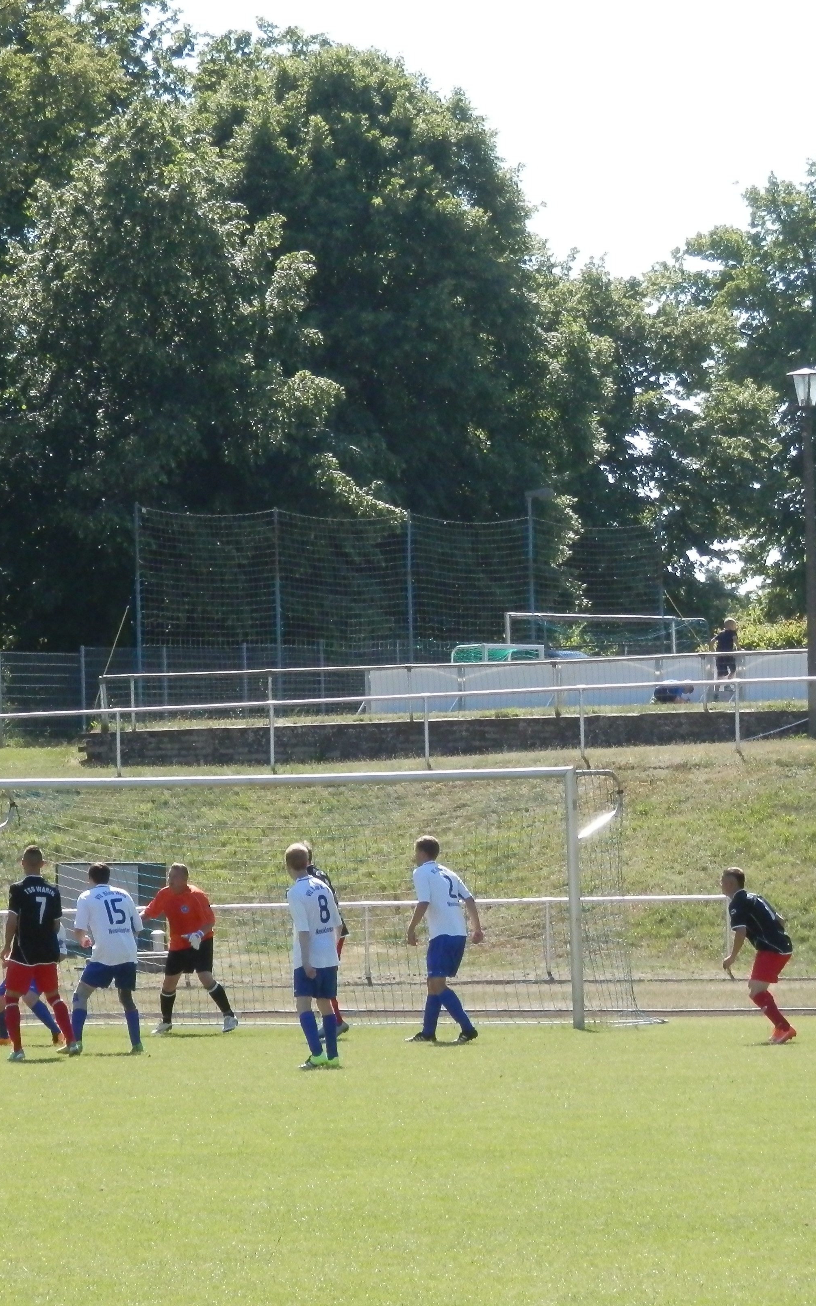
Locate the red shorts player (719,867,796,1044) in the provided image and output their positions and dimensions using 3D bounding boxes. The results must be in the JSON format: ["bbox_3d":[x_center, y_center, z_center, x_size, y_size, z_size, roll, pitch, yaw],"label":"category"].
[{"bbox_3d":[3.043,2.624,67.300,0.620,1.530,0.540,-2,-1,30],"label":"red shorts player"}]

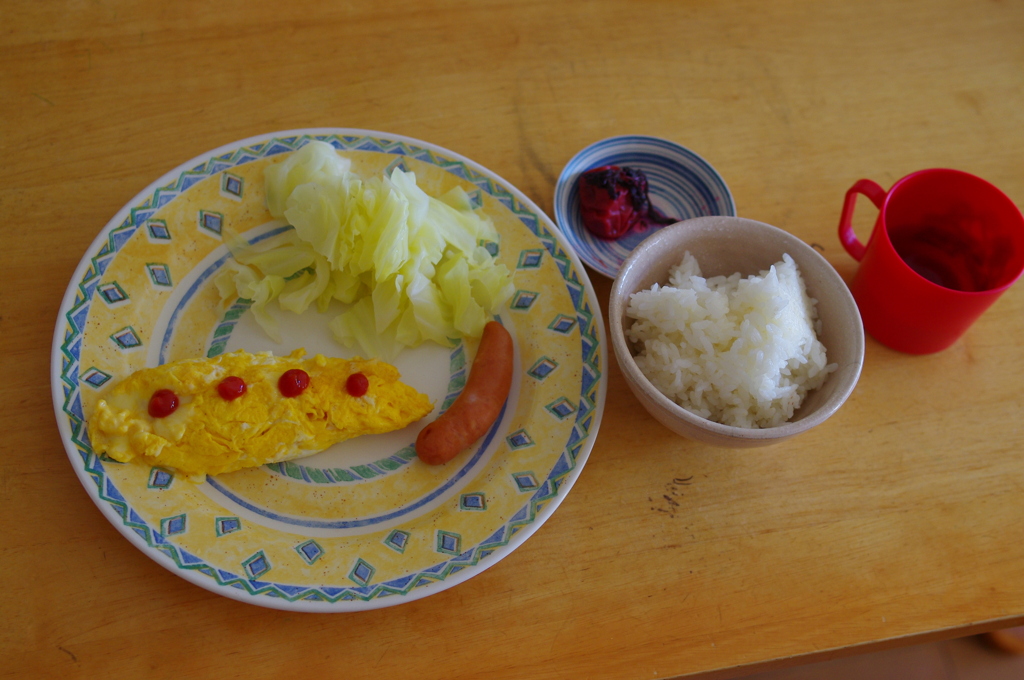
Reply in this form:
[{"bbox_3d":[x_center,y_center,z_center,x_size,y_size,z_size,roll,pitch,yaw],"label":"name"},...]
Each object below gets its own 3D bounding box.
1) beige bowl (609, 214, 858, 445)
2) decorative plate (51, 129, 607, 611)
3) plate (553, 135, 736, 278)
[{"bbox_3d":[0.104,0.007,0.645,0.122,0.060,0.122,3,60,-5],"label":"beige bowl"},{"bbox_3d":[-0.086,0.008,0.641,0.266,0.023,0.266,3,60,-5],"label":"decorative plate"},{"bbox_3d":[0.070,-0.064,0.703,0.098,0.022,0.098,3,60,-5],"label":"plate"}]

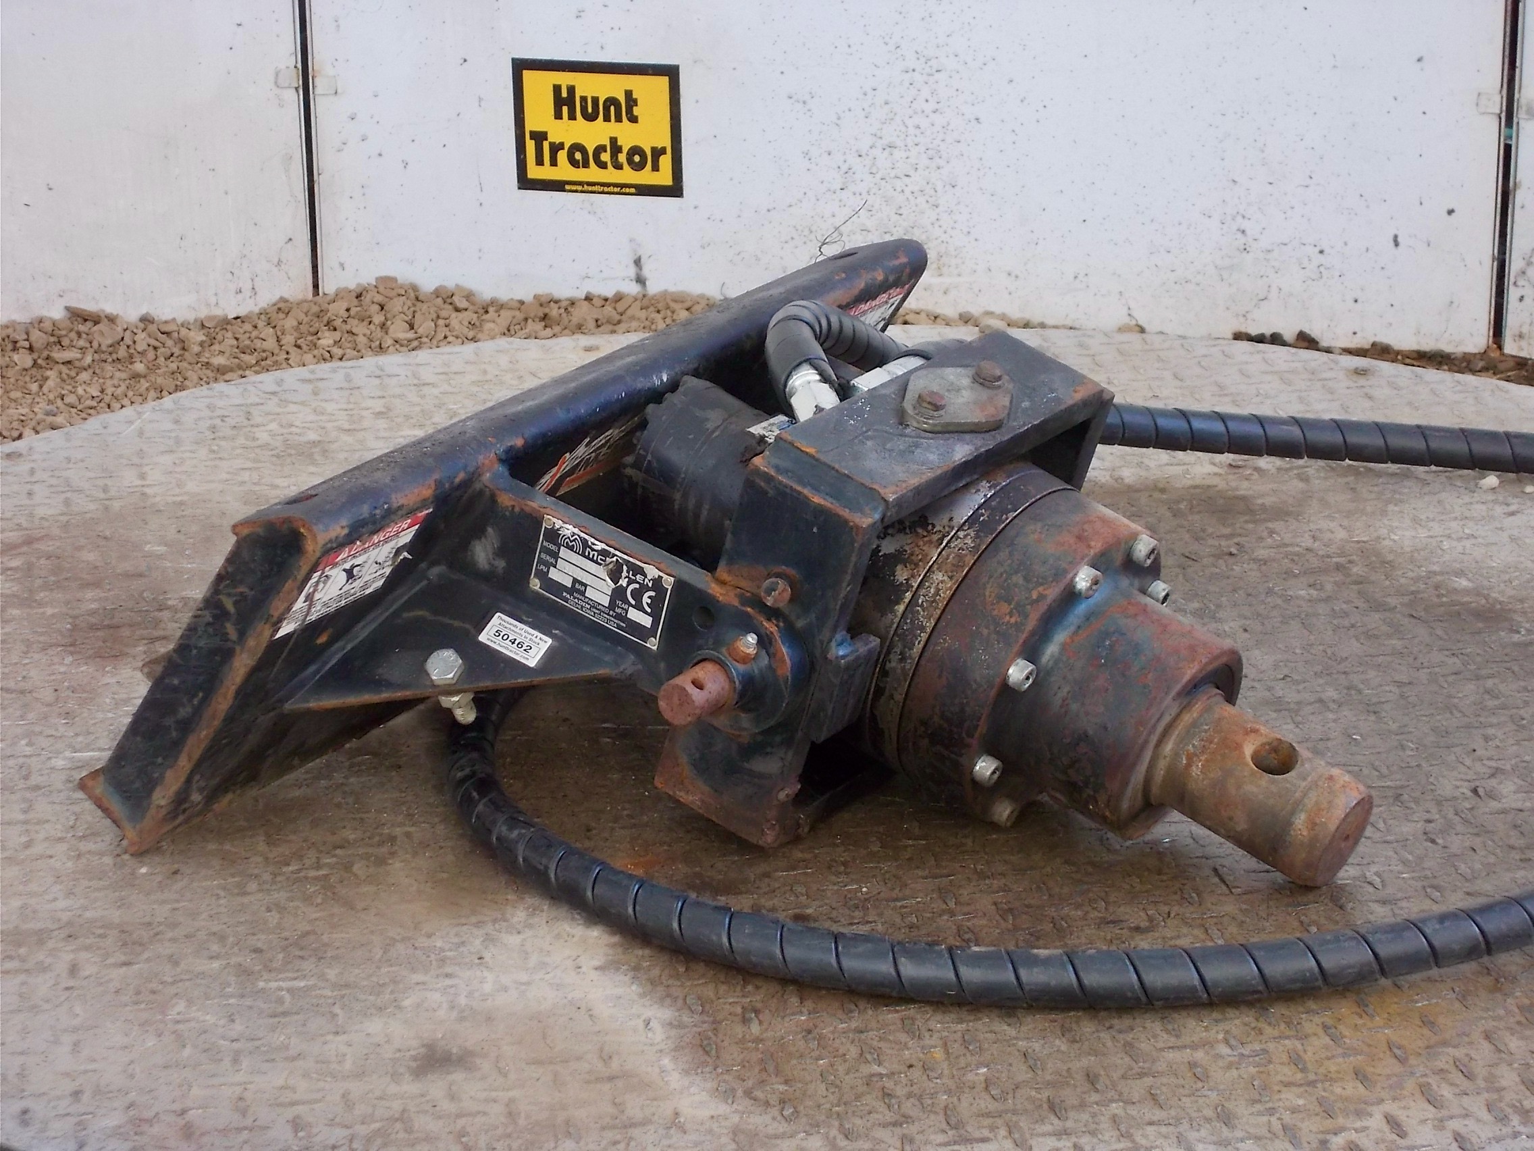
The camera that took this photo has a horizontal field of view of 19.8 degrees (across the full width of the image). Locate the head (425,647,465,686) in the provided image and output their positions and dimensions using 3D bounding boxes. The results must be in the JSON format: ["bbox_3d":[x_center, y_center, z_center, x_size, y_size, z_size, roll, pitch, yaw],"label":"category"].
[{"bbox_3d":[-0.182,0.051,2.474,0.022,0.008,0.019,-8,62,2],"label":"head"}]

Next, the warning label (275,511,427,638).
[{"bbox_3d":[-0.229,-0.001,2.426,0.001,0.068,0.099,44,35,13],"label":"warning label"}]

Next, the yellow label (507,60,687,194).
[{"bbox_3d":[-0.130,-0.345,3.380,0.131,0.104,0.001,2,19,7],"label":"yellow label"}]

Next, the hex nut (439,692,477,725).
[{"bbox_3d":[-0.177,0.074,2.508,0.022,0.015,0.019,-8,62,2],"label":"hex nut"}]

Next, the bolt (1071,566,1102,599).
[{"bbox_3d":[0.177,0.004,2.420,0.010,0.015,0.015,31,31,22],"label":"bolt"}]

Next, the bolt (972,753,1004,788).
[{"bbox_3d":[0.122,0.108,2.438,0.010,0.015,0.015,31,31,22],"label":"bolt"}]

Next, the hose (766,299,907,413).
[{"bbox_3d":[0.042,-0.136,2.622,0.055,0.087,0.191,5,20,15],"label":"hose"}]

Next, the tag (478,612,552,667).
[{"bbox_3d":[-0.142,0.036,2.487,0.038,0.001,0.019,28,69,19],"label":"tag"}]

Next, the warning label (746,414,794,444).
[{"bbox_3d":[0.002,-0.085,2.547,0.018,0.001,0.042,31,31,22],"label":"warning label"}]

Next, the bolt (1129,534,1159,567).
[{"bbox_3d":[0.212,-0.014,2.472,0.010,0.015,0.015,31,31,22],"label":"bolt"}]

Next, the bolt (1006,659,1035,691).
[{"bbox_3d":[0.139,0.054,2.406,0.010,0.015,0.015,31,31,22],"label":"bolt"}]

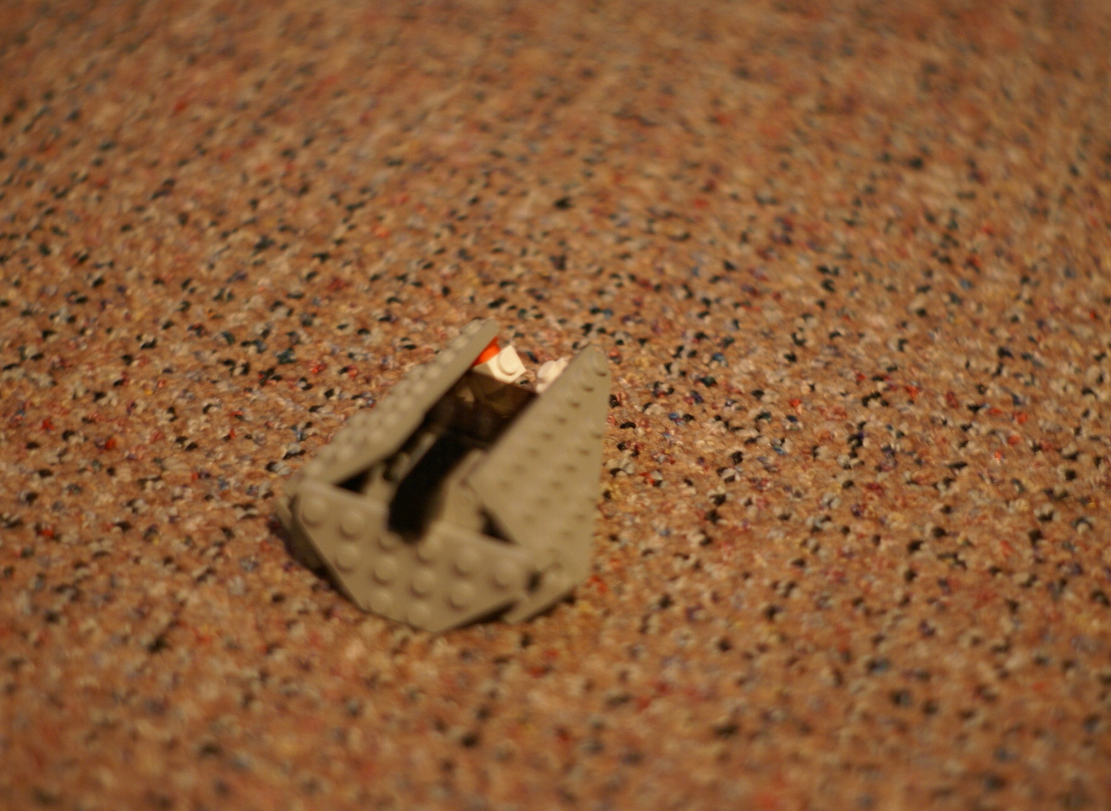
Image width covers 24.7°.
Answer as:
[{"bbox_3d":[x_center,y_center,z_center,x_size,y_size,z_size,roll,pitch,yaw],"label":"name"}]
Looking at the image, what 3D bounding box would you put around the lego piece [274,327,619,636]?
[{"bbox_3d":[-0.016,0.013,0.524,0.067,0.034,0.079,17,29,13],"label":"lego piece"}]

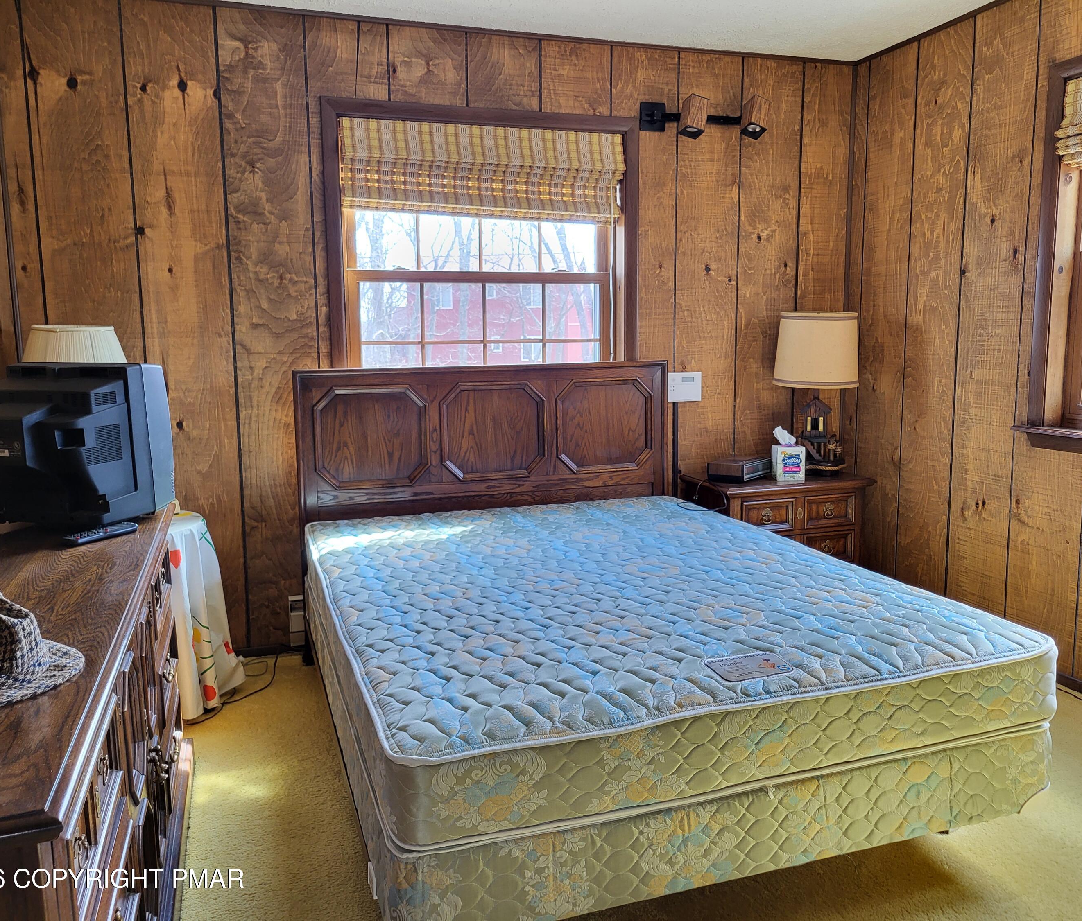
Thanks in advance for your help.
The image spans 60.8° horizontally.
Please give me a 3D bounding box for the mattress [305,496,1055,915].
[{"bbox_3d":[0.139,0.492,2.728,1.500,0.351,2.030,-3,9,-18],"label":"mattress"}]

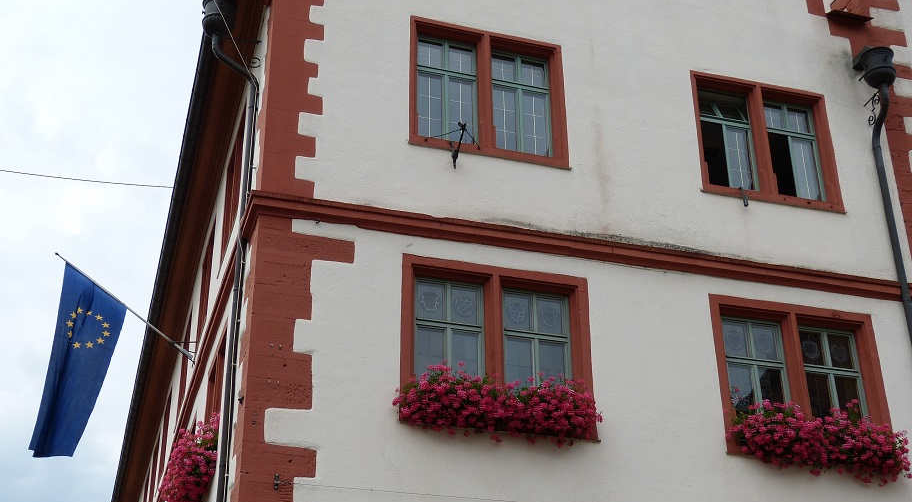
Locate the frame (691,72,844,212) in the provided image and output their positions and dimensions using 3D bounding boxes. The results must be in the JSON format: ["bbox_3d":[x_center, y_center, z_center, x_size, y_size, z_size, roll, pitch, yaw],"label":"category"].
[{"bbox_3d":[3.688,-1.260,15.561,1.852,1.694,0.250,8,-29,-16],"label":"frame"}]

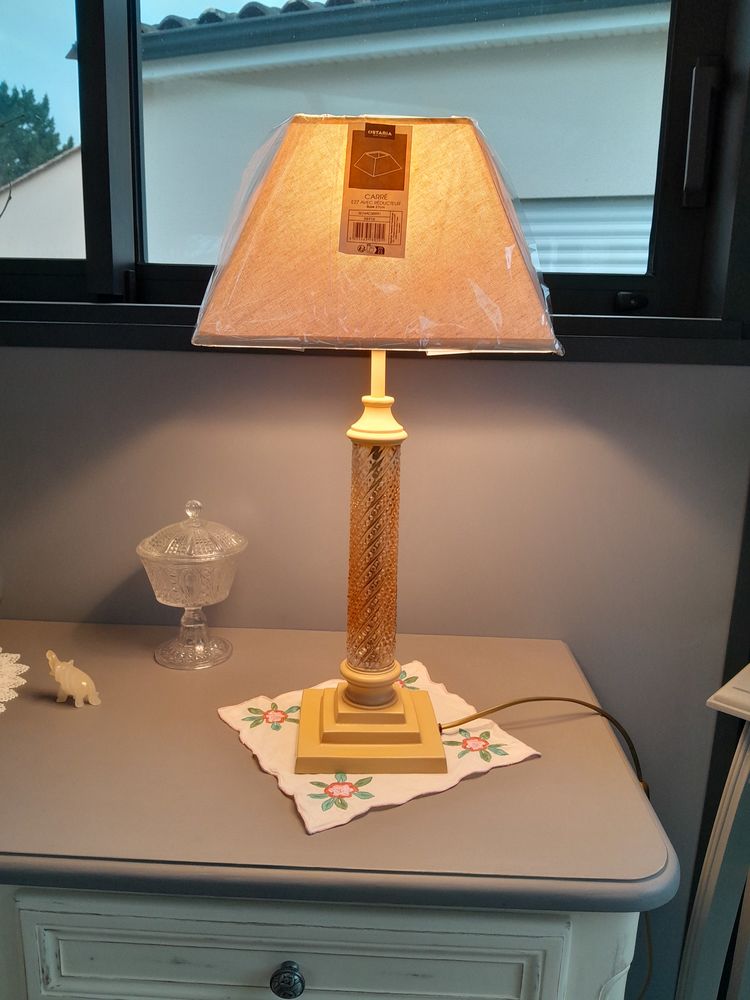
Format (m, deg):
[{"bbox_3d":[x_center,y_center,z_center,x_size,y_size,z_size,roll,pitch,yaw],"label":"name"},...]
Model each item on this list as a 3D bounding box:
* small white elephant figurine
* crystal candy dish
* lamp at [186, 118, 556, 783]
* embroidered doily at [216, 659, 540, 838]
[{"bbox_3d":[-0.333,0.196,0.827,0.060,0.056,0.033,8,12,31],"label":"small white elephant figurine"},{"bbox_3d":[-0.228,0.102,0.948,0.136,0.203,0.136,2,11,0],"label":"crystal candy dish"},{"bbox_3d":[0.001,-0.038,0.723,0.277,0.572,0.277,2,11,1],"label":"lamp"},{"bbox_3d":[0.000,0.236,0.791,0.266,0.010,0.252,-5,12,-31],"label":"embroidered doily"}]

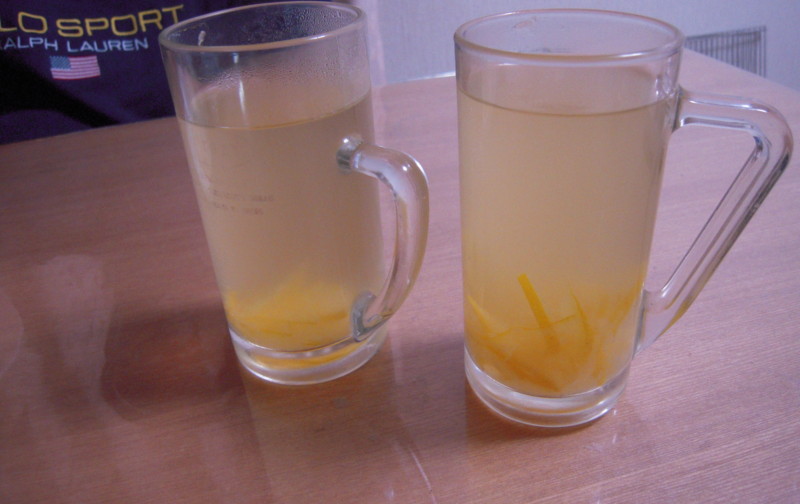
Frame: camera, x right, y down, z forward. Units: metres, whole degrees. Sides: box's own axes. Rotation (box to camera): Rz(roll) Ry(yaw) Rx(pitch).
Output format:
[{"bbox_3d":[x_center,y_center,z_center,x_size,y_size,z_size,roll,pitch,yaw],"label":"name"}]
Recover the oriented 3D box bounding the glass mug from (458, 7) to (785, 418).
[{"bbox_3d":[0.076,-0.007,0.248,0.110,0.148,0.074,12,35,25],"label":"glass mug"}]

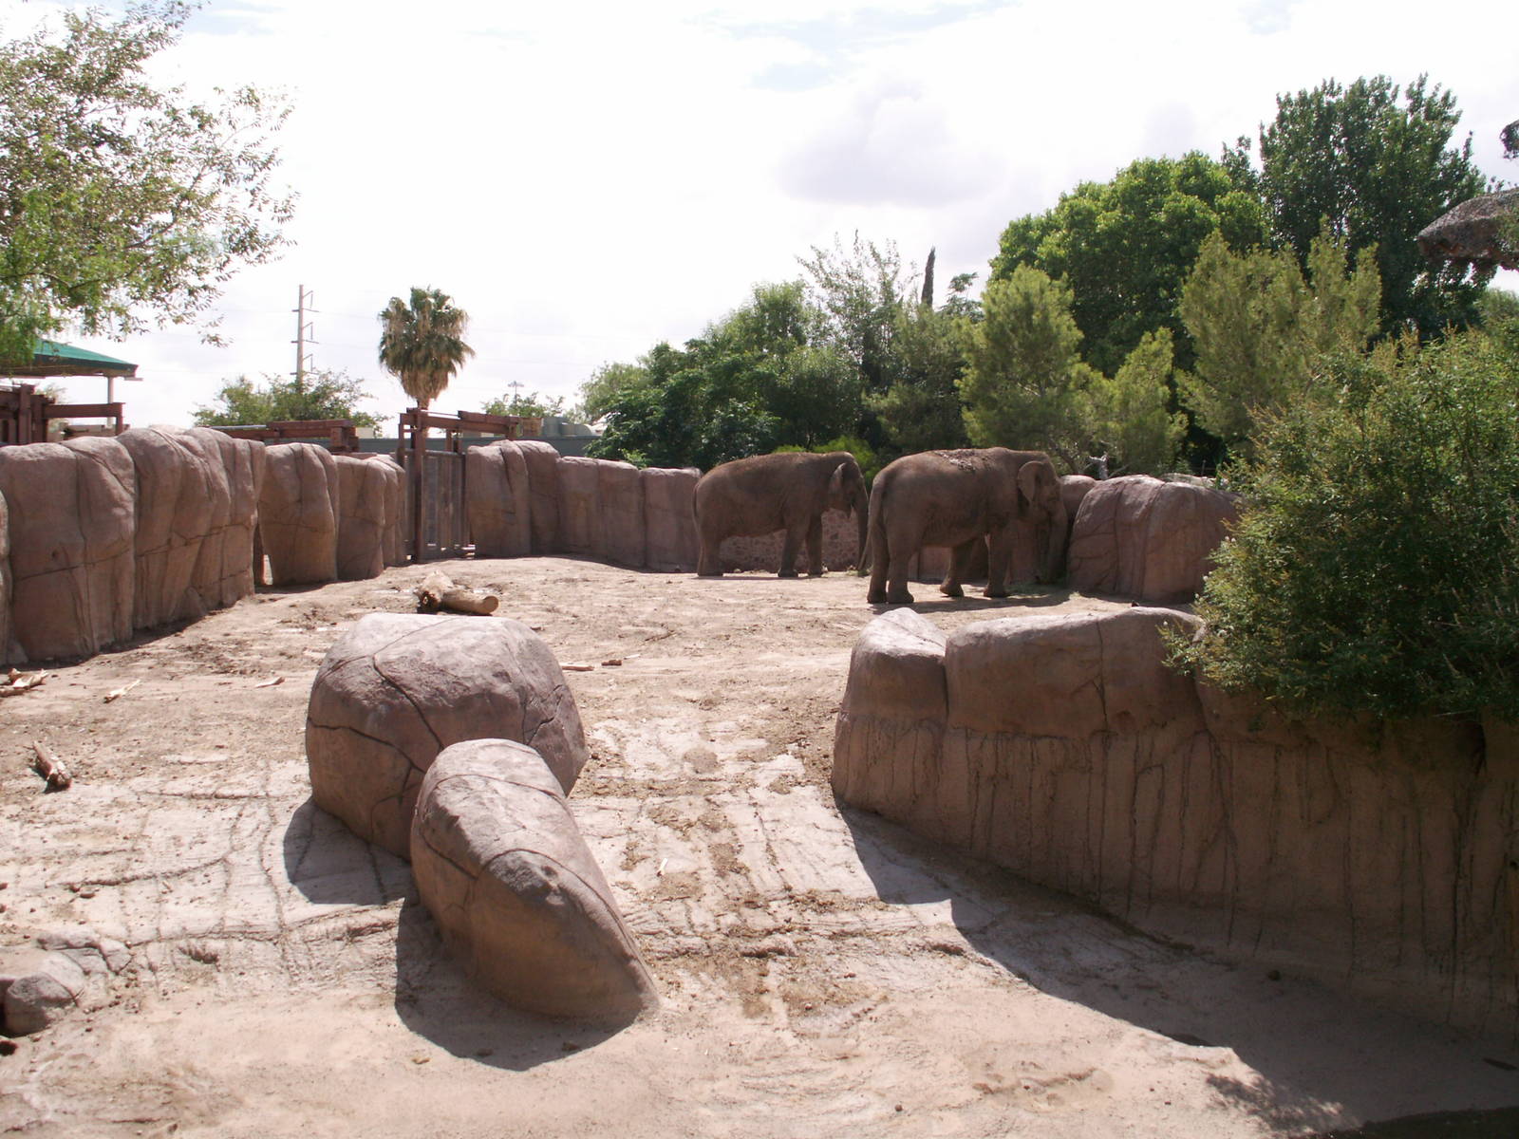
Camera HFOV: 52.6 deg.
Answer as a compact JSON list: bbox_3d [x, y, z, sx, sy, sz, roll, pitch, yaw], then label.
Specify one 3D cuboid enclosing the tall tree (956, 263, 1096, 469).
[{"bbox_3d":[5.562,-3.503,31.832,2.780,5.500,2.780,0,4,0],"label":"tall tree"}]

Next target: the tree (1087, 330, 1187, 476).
[{"bbox_3d":[7.588,-2.738,30.884,1.950,4.110,1.950,0,4,0],"label":"tree"}]

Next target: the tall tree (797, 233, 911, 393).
[{"bbox_3d":[2.480,-5.018,43.306,3.300,8.562,3.300,2,4,0],"label":"tall tree"}]

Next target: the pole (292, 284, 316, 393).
[{"bbox_3d":[-41.956,-17.553,140.607,2.200,16.977,1.200,2,4,0],"label":"pole"}]

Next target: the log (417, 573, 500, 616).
[{"bbox_3d":[-4.342,0.367,22.081,1.080,0.420,0.600,1,4,20],"label":"log"}]

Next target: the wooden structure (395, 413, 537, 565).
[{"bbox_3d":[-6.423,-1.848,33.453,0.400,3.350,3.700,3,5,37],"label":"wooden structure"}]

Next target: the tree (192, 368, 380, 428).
[{"bbox_3d":[-15.466,-4.121,50.169,6.100,4.715,5.600,2,4,0],"label":"tree"}]

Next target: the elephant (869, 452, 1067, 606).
[{"bbox_3d":[3.405,-0.736,25.400,3.400,2.460,1.300,0,5,-26],"label":"elephant"}]

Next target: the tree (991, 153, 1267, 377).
[{"bbox_3d":[10.862,-6.505,46.414,8.300,11.585,7.600,2,4,0],"label":"tree"}]

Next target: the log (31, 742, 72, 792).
[{"bbox_3d":[-4.989,1.388,10.825,0.200,0.200,0.950,-2,5,-27],"label":"log"}]

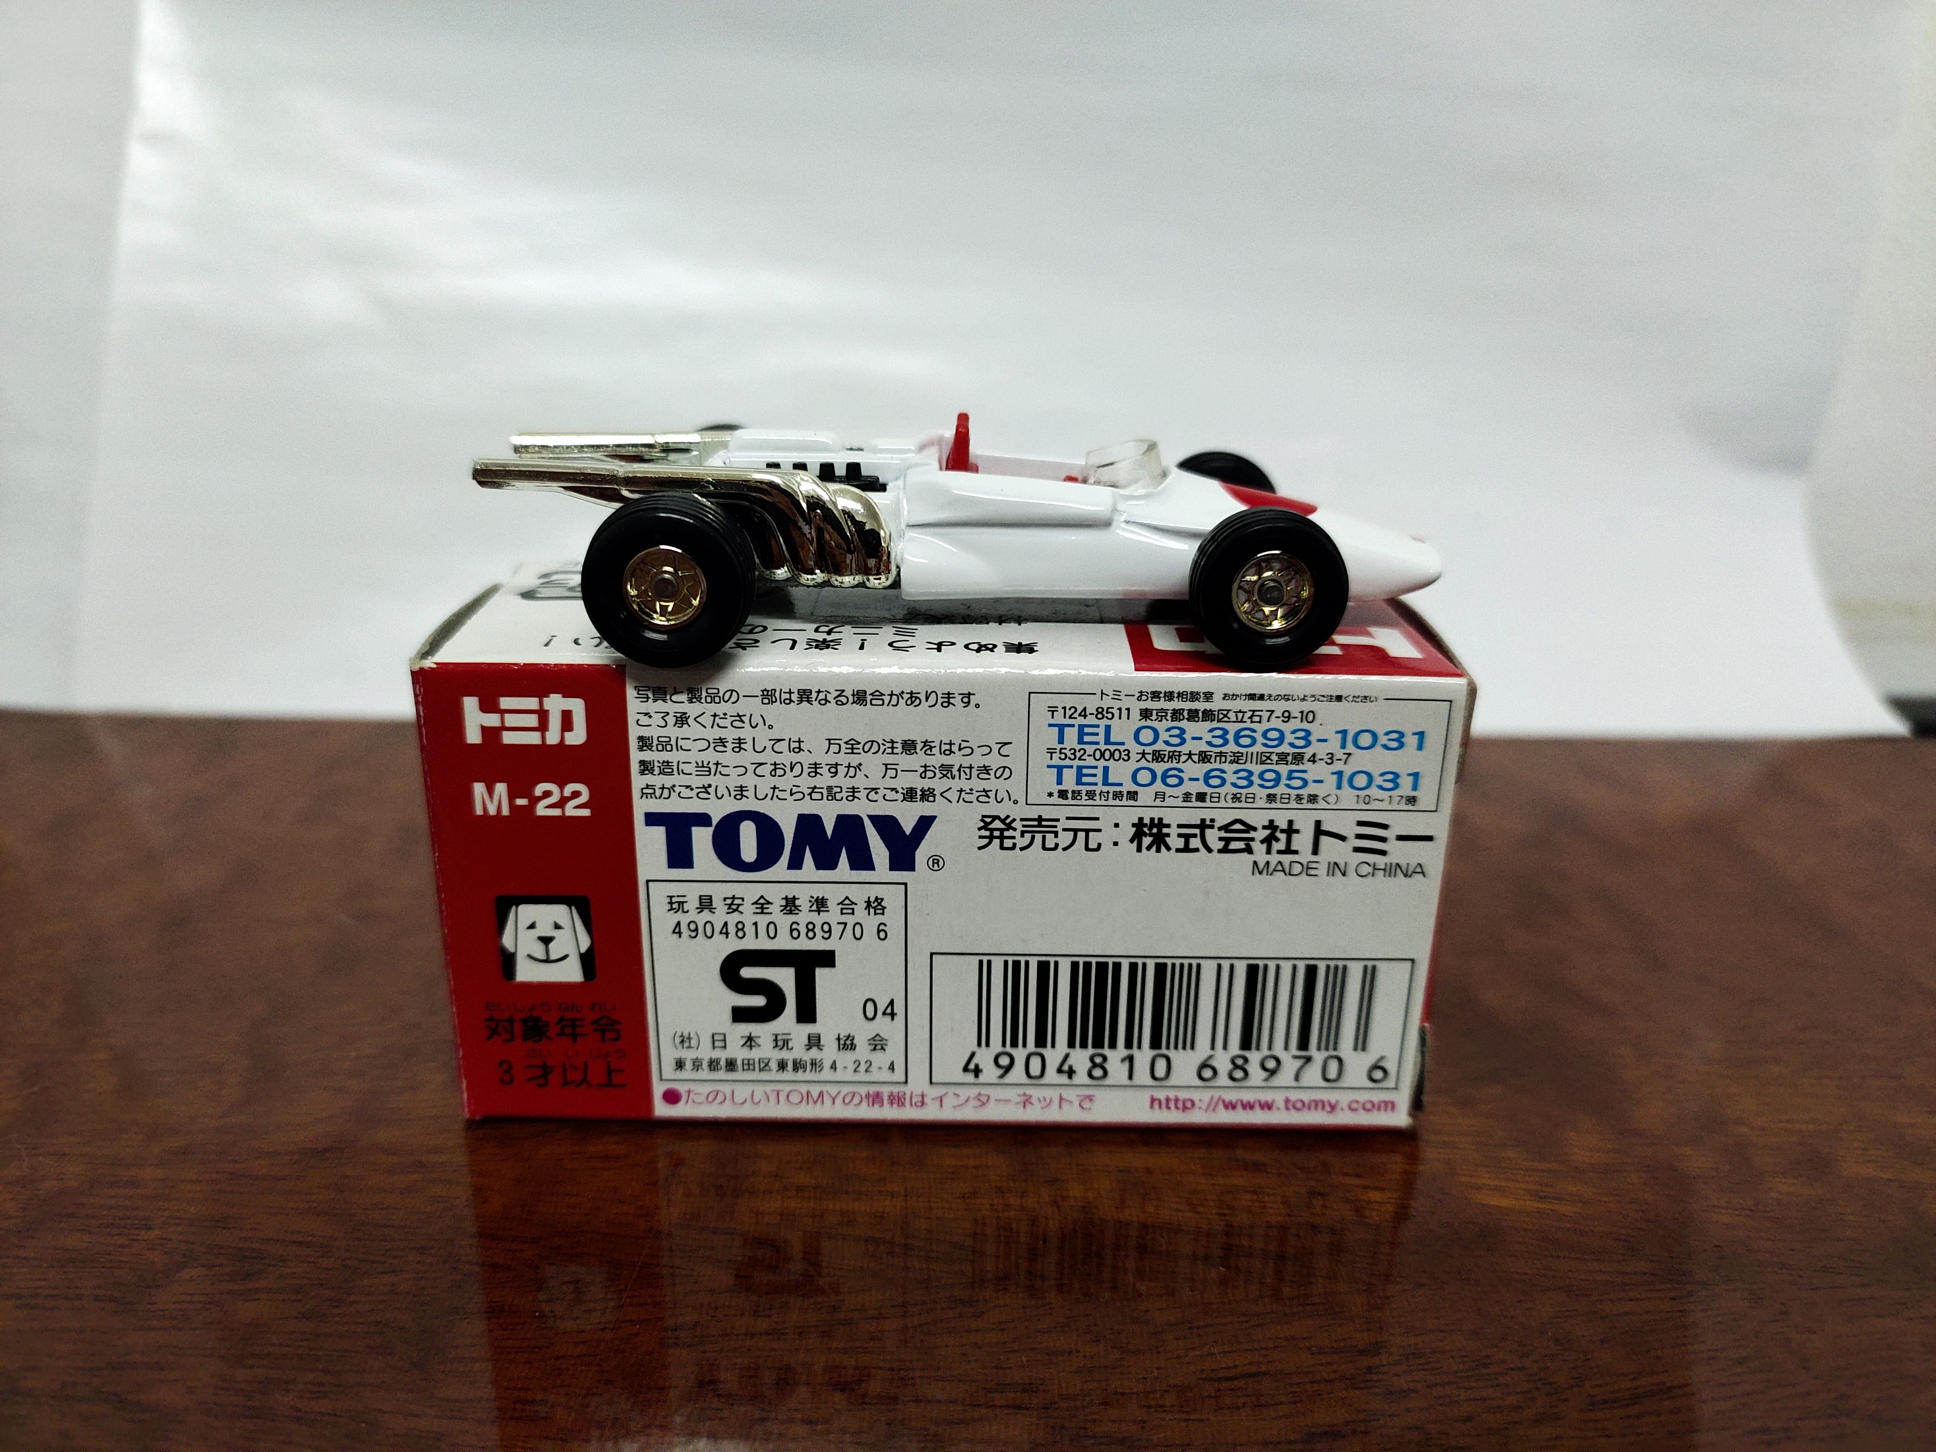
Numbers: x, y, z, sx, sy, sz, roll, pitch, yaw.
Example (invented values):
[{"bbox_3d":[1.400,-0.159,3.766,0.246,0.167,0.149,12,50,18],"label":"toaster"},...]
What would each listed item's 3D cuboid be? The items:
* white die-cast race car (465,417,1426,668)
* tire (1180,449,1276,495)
[{"bbox_3d":[0.000,-0.018,0.121,0.079,0.017,0.035,1,20,0],"label":"white die-cast race car"},{"bbox_3d":[0.023,-0.019,0.134,0.011,0.011,0.006,1,20,0],"label":"tire"}]

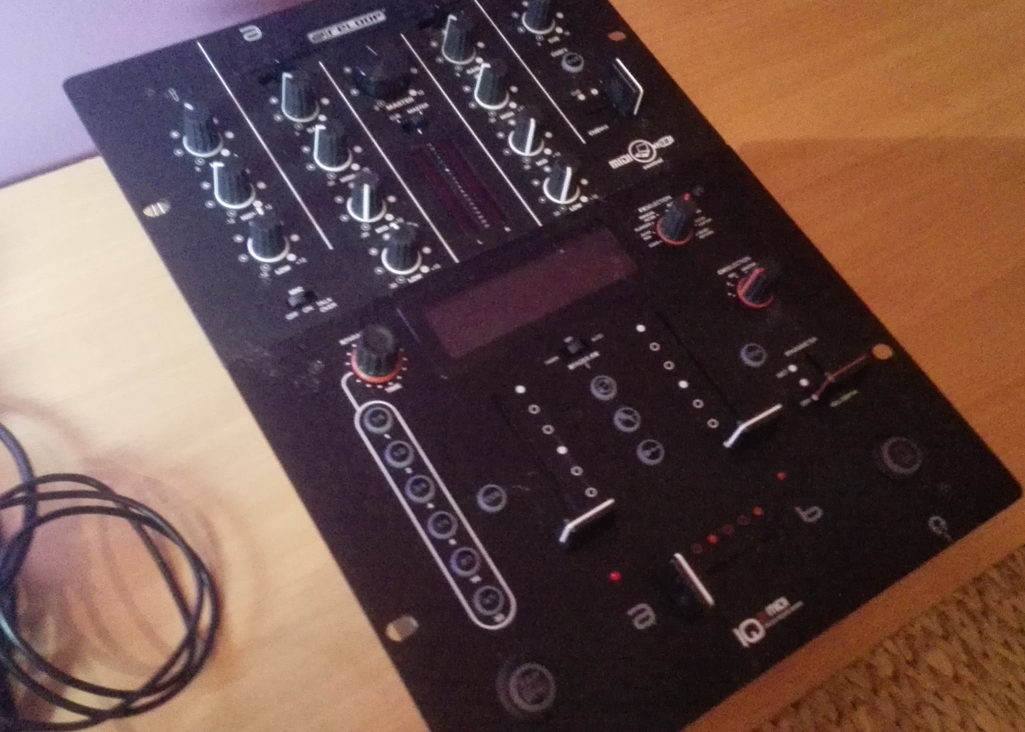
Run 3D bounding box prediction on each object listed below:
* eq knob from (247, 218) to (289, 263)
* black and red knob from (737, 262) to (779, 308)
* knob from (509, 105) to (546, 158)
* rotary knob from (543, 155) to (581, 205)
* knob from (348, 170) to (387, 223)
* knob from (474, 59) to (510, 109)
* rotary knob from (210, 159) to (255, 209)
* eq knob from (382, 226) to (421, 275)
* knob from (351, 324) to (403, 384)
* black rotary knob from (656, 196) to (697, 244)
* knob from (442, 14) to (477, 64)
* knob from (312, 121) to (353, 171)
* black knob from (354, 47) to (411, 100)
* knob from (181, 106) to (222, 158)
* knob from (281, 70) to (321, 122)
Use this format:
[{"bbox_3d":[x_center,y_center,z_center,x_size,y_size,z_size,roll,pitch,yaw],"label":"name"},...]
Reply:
[{"bbox_3d":[-0.101,-0.055,0.397,0.017,0.019,0.017,3,63,-7],"label":"eq knob"},{"bbox_3d":[0.109,-0.037,0.418,0.017,0.019,0.017,3,63,-7],"label":"black and red knob"},{"bbox_3d":[0.008,-0.108,0.439,0.017,0.019,0.017,1,63,-8],"label":"knob"},{"bbox_3d":[0.023,-0.084,0.430,0.017,0.019,0.017,2,63,-7],"label":"rotary knob"},{"bbox_3d":[-0.062,-0.073,0.412,0.017,0.019,0.017,1,63,-8],"label":"knob"},{"bbox_3d":[-0.009,-0.131,0.449,0.017,0.017,0.017,4,62,-7],"label":"knob"},{"bbox_3d":[-0.118,-0.078,0.406,0.017,0.019,0.017,-16,67,-16],"label":"rotary knob"},{"bbox_3d":[-0.045,-0.049,0.399,0.017,0.017,0.017,4,62,-7],"label":"eq knob"},{"bbox_3d":[-0.052,-0.006,0.374,0.019,0.017,0.019,4,62,-7],"label":"knob"},{"bbox_3d":[0.075,-0.066,0.428,0.017,0.019,0.017,-8,65,-12],"label":"black rotary knob"},{"bbox_3d":[-0.025,-0.156,0.459,0.017,0.017,0.017,4,62,-7],"label":"knob"},{"bbox_3d":[-0.078,-0.097,0.419,0.017,0.017,0.017,4,62,-7],"label":"knob"},{"bbox_3d":[-0.060,-0.137,0.447,0.025,0.011,0.025,4,62,-7],"label":"black knob"},{"bbox_3d":[-0.133,-0.102,0.413,0.017,0.017,0.017,4,62,-7],"label":"knob"},{"bbox_3d":[-0.095,-0.121,0.430,0.017,0.017,0.017,4,62,-7],"label":"knob"}]

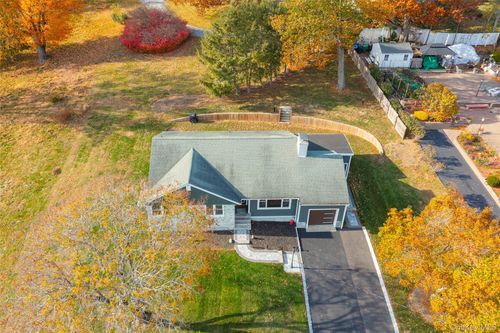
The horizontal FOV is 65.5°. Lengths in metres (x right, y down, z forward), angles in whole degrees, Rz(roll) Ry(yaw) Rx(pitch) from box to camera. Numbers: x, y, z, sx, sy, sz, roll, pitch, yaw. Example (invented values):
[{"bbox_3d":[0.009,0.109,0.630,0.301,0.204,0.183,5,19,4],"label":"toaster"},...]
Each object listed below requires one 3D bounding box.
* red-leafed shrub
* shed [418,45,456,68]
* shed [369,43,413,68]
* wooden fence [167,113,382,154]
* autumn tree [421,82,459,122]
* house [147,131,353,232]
[{"bbox_3d":[-16.393,-24.316,67.428,11.700,4.900,11.000,0,39,0],"label":"red-leafed shrub"},{"bbox_3d":[27.672,-16.828,58.546,5.209,3.250,3.700,-1,39,-1],"label":"shed"},{"bbox_3d":[21.858,-17.265,59.217,4.769,3.100,3.100,-3,39,-3],"label":"shed"},{"bbox_3d":[3.310,-5.341,52.765,28.186,1.400,5.133,6,39,8],"label":"wooden fence"},{"bbox_3d":[24.474,-8.260,50.330,4.800,5.200,4.800,0,39,0],"label":"autumn tree"},{"bbox_3d":[0.150,-0.207,42.947,20.800,7.300,13.400,-1,39,-1],"label":"house"}]

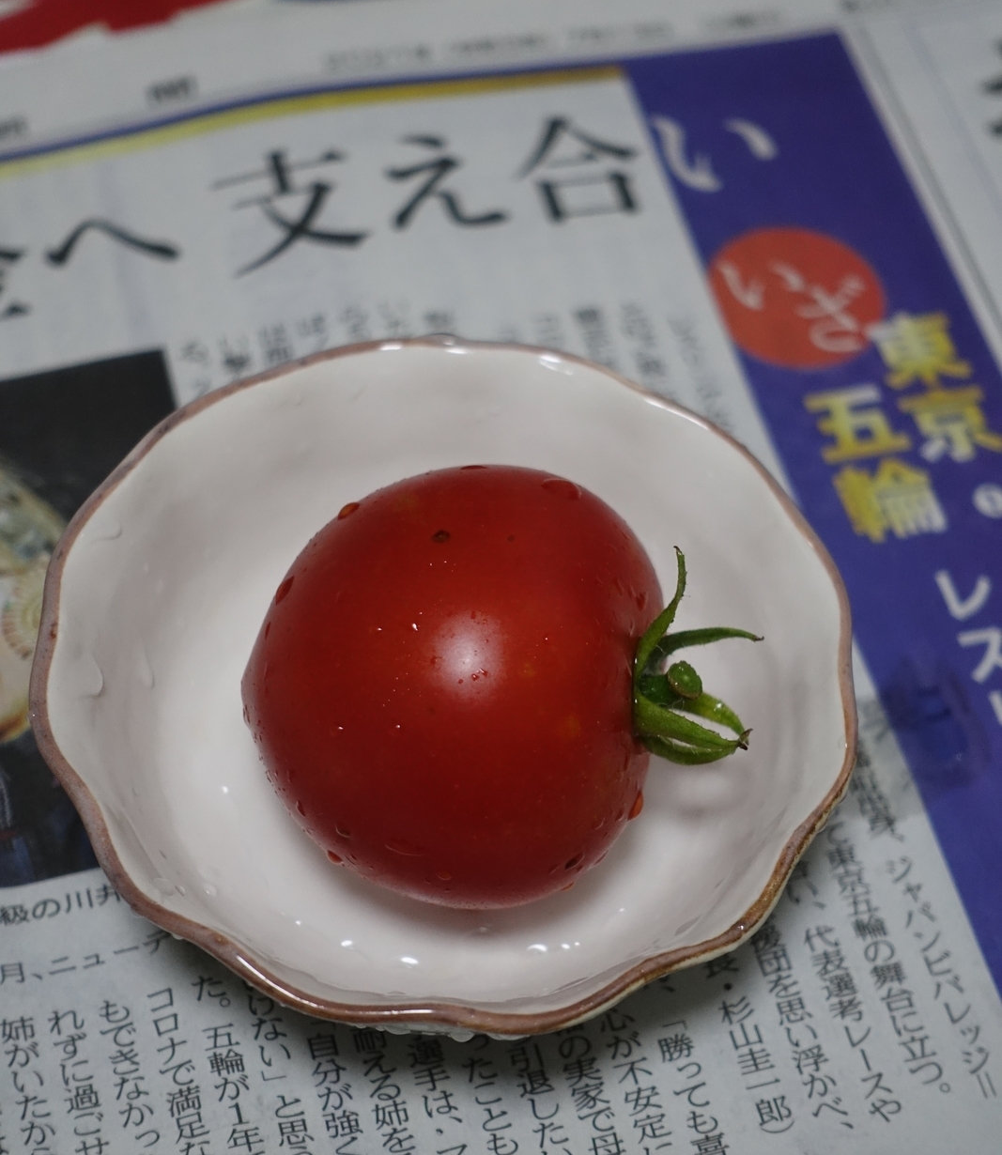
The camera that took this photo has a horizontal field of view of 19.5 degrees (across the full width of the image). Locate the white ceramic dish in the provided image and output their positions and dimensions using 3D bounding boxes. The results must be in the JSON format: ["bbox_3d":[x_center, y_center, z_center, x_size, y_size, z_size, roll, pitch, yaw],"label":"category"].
[{"bbox_3d":[-0.006,0.014,0.316,0.086,0.026,0.086,1,56,-2],"label":"white ceramic dish"}]

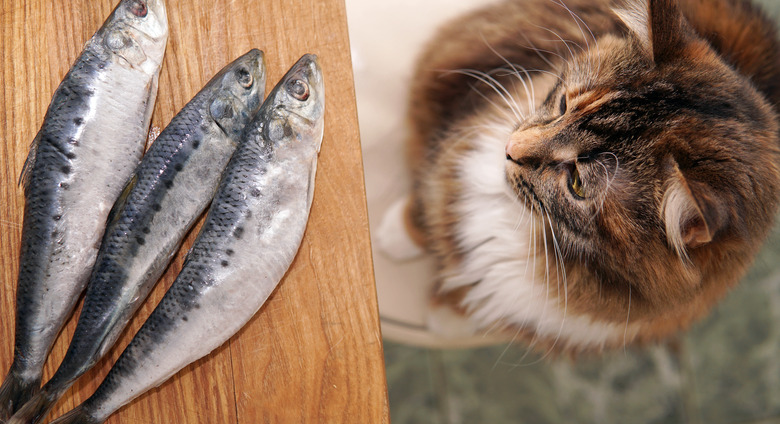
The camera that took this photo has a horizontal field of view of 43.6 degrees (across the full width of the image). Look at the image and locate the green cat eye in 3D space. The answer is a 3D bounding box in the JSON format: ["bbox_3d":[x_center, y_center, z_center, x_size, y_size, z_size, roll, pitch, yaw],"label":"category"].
[{"bbox_3d":[0.094,-0.015,0.490,0.009,0.014,0.018,-24,91,-20],"label":"green cat eye"}]

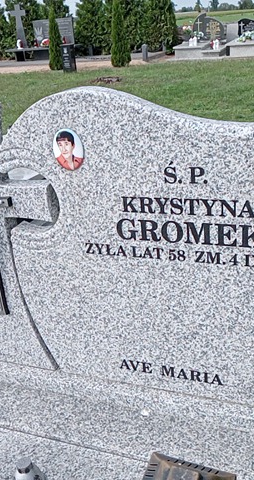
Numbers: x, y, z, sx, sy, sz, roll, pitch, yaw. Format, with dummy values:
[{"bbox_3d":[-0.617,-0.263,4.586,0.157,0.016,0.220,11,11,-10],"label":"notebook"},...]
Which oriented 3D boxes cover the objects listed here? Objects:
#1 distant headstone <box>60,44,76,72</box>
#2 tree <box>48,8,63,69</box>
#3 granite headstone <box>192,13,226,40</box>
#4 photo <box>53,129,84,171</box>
[{"bbox_3d":[-1.787,-5.575,15.900,0.290,0.753,0.290,5,25,20],"label":"distant headstone"},{"bbox_3d":[-2.247,-6.499,16.700,0.420,1.912,0.420,5,25,20],"label":"tree"},{"bbox_3d":[2.836,-7.366,17.900,1.080,0.806,0.150,5,25,20],"label":"granite headstone"},{"bbox_3d":[-0.135,-0.208,1.200,0.080,0.100,0.010,5,25,20],"label":"photo"}]

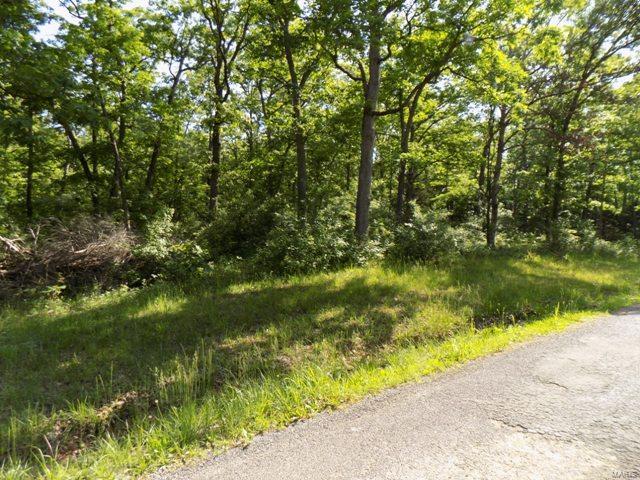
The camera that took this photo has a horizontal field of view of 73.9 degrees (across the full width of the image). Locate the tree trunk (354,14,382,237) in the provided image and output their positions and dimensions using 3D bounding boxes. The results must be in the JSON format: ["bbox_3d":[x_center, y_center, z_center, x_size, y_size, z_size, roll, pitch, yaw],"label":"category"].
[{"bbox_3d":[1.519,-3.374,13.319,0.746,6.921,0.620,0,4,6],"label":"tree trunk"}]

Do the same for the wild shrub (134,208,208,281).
[{"bbox_3d":[-3.571,0.113,10.226,1.780,1.736,1.500,-1,4,-19],"label":"wild shrub"}]

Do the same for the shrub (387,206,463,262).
[{"bbox_3d":[3.100,-0.160,12.614,2.255,1.663,1.700,1,4,14],"label":"shrub"}]

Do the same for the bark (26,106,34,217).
[{"bbox_3d":[-11.137,-2.829,16.358,0.308,4.386,0.350,-2,4,-34],"label":"bark"}]

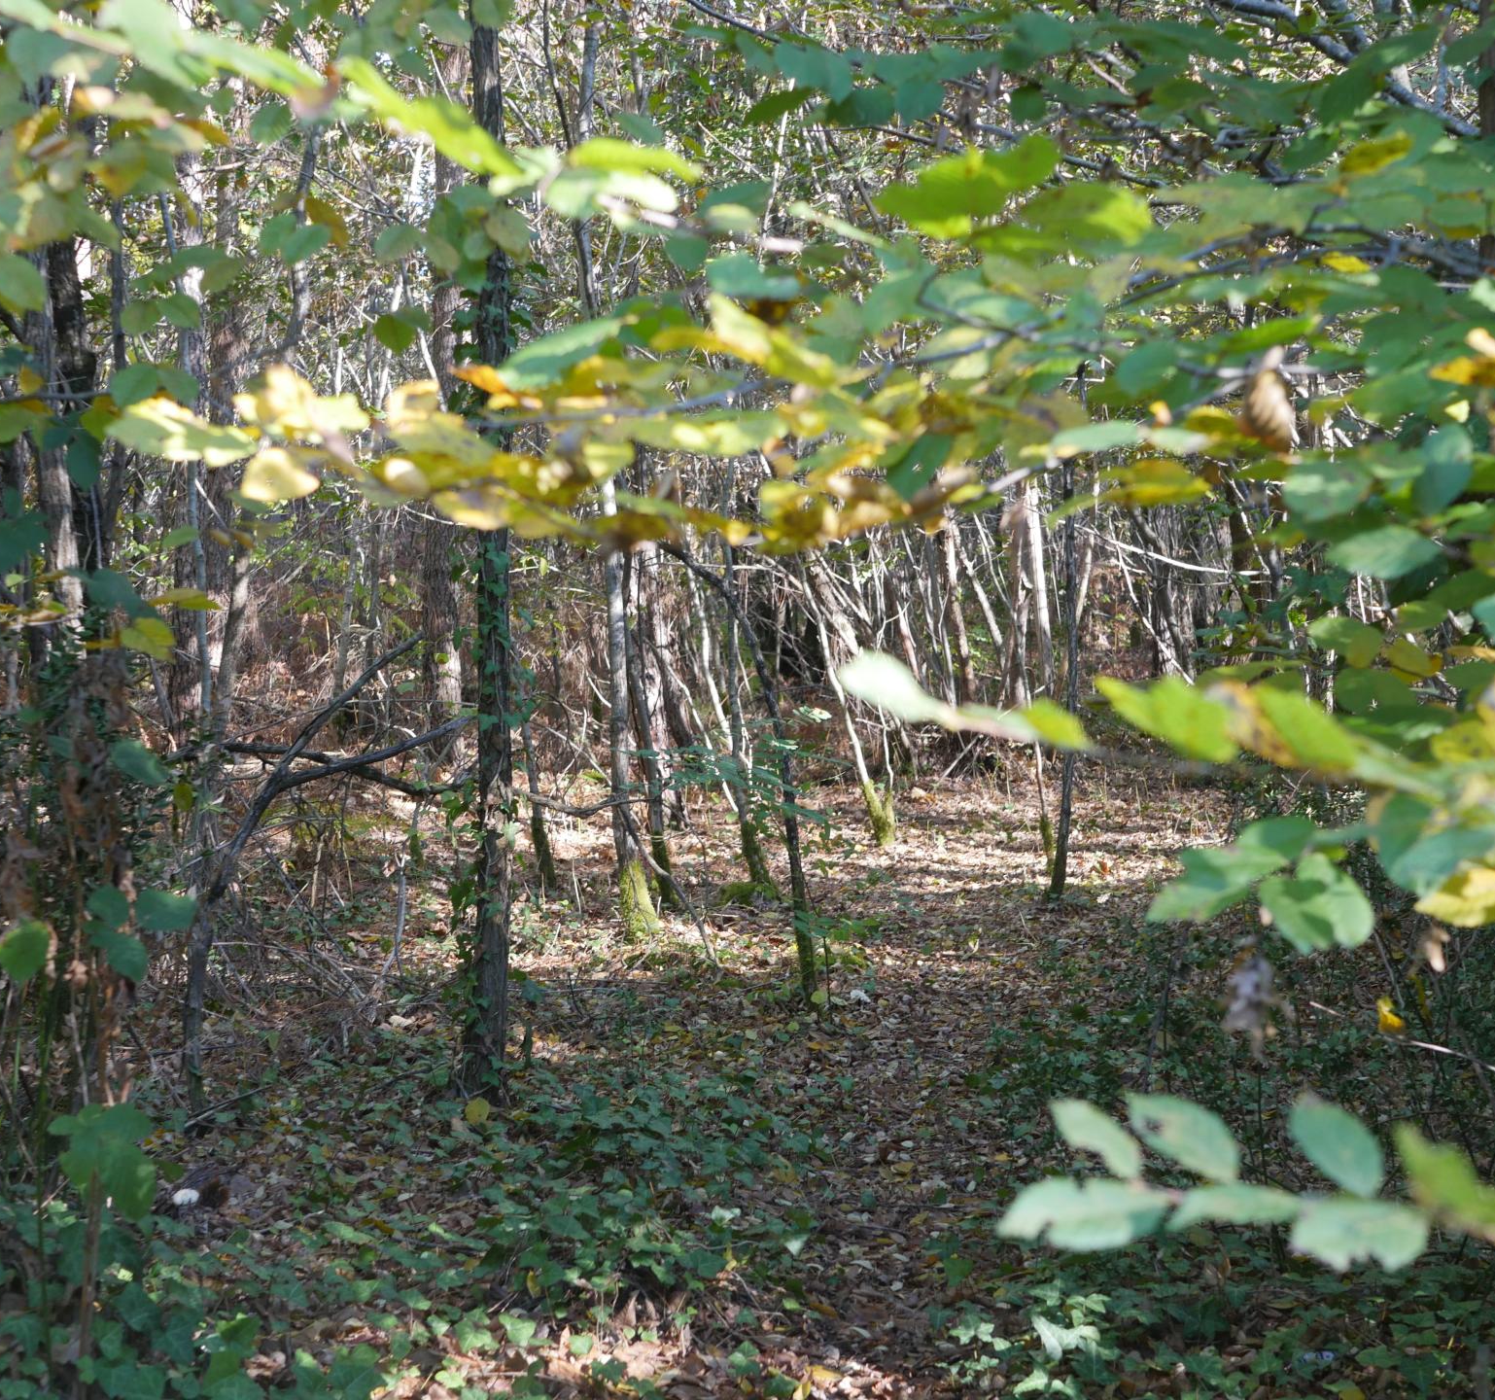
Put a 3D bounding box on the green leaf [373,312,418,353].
[{"bbox_3d":[-0.313,-0.327,2.400,0.041,0.037,0.020,0,2,0],"label":"green leaf"}]

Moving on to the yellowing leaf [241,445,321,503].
[{"bbox_3d":[-0.321,-0.154,1.850,0.056,0.039,0.025,0,2,0],"label":"yellowing leaf"}]

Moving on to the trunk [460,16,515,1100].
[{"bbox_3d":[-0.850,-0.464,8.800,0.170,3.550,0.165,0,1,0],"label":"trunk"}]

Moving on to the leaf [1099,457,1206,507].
[{"bbox_3d":[0.265,-0.141,1.750,0.069,0.031,0.035,0,2,0],"label":"leaf"}]

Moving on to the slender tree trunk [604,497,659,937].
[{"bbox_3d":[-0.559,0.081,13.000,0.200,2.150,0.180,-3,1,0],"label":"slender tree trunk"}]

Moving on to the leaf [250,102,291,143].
[{"bbox_3d":[-0.425,-0.513,2.400,0.037,0.037,0.020,0,2,0],"label":"leaf"}]

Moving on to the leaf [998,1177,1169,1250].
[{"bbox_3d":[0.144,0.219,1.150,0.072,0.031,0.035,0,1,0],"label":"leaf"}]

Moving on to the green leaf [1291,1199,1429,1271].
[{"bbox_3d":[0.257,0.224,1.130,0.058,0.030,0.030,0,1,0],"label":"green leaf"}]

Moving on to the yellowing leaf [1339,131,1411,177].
[{"bbox_3d":[0.442,-0.384,1.900,0.052,0.032,0.030,0,2,0],"label":"yellowing leaf"}]

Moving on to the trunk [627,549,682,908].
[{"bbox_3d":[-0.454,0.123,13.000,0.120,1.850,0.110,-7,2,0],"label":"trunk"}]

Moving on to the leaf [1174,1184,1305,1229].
[{"bbox_3d":[0.236,0.244,1.300,0.063,0.022,0.033,0,2,0],"label":"leaf"}]

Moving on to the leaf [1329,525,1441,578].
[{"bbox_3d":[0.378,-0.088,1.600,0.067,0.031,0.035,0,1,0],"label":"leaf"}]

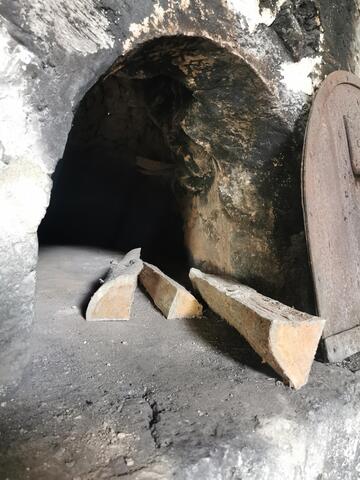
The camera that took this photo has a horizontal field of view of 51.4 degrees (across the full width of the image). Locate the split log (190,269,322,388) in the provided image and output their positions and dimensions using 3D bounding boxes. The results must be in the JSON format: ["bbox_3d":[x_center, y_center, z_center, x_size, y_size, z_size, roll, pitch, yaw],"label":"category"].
[{"bbox_3d":[0.117,0.140,0.775,0.085,0.100,0.510,-1,5,-11],"label":"split log"}]

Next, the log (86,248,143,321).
[{"bbox_3d":[-0.178,0.110,1.124,0.105,0.103,0.550,0,5,-5],"label":"log"}]

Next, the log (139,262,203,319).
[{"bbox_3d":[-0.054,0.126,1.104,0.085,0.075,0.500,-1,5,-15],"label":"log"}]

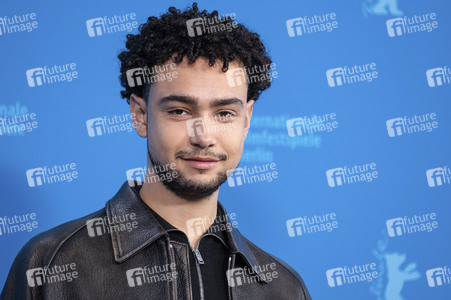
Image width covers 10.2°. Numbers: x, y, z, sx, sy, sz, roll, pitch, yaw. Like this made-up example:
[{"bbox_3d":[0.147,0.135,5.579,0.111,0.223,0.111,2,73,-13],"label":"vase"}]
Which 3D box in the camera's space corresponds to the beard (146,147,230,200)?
[{"bbox_3d":[-0.049,0.032,3.460,0.112,0.071,0.080,2,2,-11],"label":"beard"}]

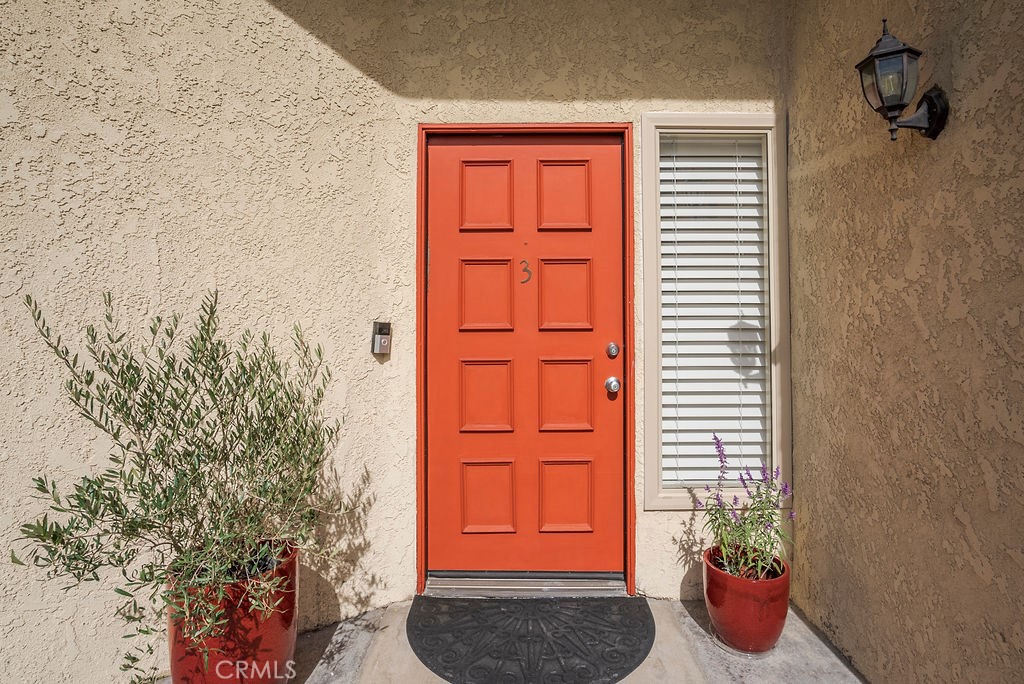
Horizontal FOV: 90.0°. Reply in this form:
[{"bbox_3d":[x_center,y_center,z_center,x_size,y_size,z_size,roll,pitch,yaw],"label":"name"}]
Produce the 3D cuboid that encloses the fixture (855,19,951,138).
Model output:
[{"bbox_3d":[1.085,-0.733,1.435,0.230,0.335,0.180,0,-1,2],"label":"fixture"}]

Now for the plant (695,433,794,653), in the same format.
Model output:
[{"bbox_3d":[0.889,0.740,1.960,0.345,0.755,0.345,0,-1,0],"label":"plant"}]

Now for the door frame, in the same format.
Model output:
[{"bbox_3d":[0.064,0.072,2.320,0.965,2.090,0.120,0,-1,1],"label":"door frame"}]

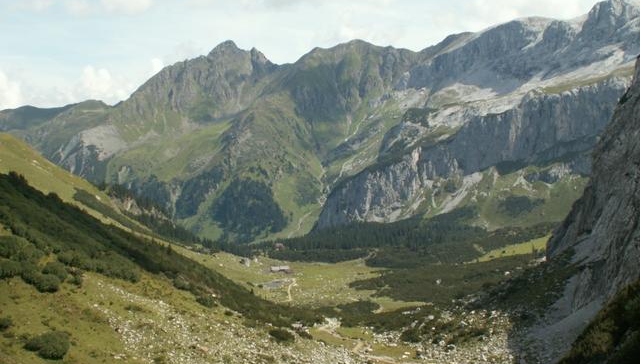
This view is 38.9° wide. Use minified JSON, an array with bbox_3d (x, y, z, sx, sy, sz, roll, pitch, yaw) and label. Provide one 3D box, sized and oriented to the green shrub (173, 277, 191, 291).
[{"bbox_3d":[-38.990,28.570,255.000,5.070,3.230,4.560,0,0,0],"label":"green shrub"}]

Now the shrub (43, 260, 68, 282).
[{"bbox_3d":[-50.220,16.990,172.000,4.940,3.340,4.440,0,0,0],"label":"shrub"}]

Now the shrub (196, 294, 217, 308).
[{"bbox_3d":[-30.070,31.660,240.000,5.300,3.040,4.770,0,0,0],"label":"shrub"}]

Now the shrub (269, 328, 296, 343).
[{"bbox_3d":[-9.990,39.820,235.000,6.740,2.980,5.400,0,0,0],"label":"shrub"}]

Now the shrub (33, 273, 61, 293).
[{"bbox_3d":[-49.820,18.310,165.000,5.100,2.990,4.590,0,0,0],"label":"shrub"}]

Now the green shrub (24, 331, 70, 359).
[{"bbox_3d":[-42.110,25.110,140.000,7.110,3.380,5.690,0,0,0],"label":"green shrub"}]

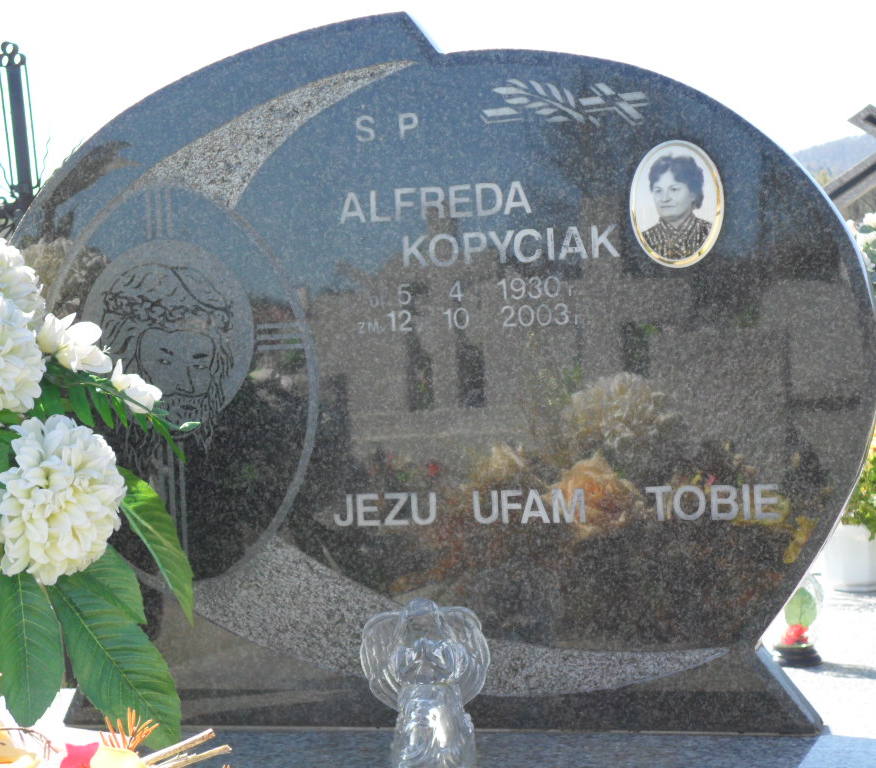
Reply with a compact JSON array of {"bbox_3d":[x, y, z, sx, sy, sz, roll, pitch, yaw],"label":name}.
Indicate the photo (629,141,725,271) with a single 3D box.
[{"bbox_3d":[0.274,-0.205,2.500,0.108,0.146,0.012,-2,5,16],"label":"photo"}]

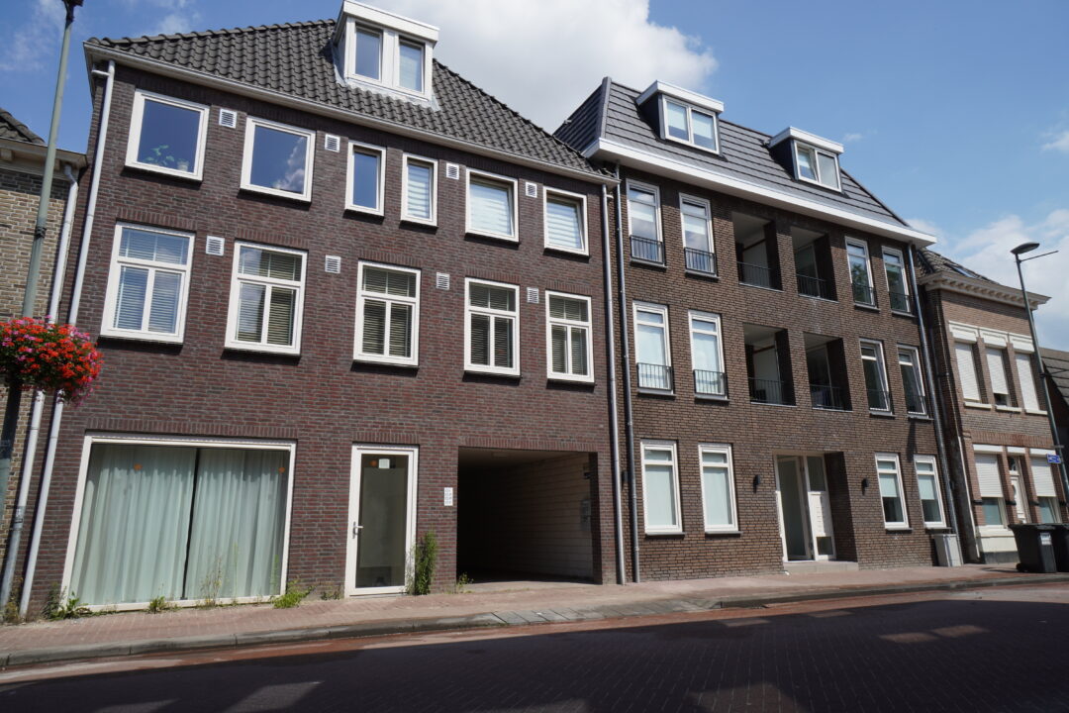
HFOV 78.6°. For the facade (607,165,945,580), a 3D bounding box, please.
[{"bbox_3d":[6.200,0.560,15.759,10.374,8.869,0.600,6,-16,-26],"label":"facade"}]

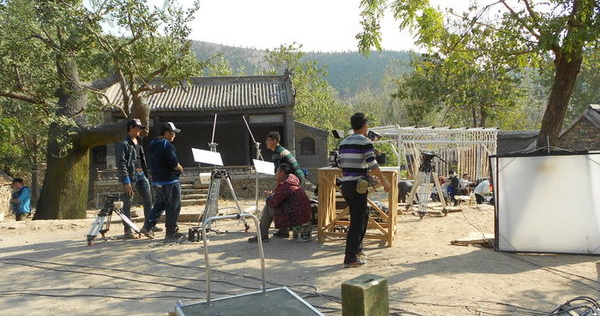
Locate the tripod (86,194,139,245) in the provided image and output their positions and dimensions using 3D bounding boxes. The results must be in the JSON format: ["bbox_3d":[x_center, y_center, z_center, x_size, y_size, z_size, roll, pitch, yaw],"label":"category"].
[{"bbox_3d":[-2.750,0.873,6.583,0.700,0.680,0.650,-1,2,-6],"label":"tripod"}]

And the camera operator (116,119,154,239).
[{"bbox_3d":[-2.513,0.310,6.842,0.420,1.780,0.480,1,3,41],"label":"camera operator"}]

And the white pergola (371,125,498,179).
[{"bbox_3d":[4.164,-0.083,13.946,3.300,1.880,2.300,-1,2,-14],"label":"white pergola"}]

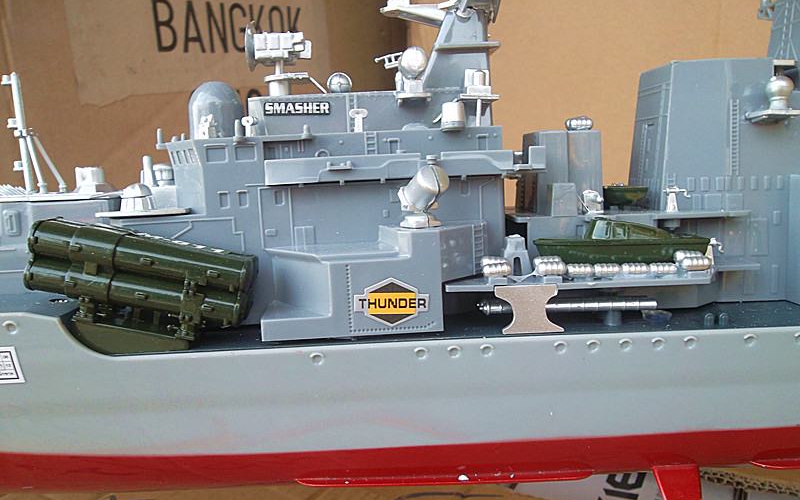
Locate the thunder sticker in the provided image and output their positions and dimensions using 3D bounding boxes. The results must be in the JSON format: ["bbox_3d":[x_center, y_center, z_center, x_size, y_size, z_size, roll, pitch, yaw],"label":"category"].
[{"bbox_3d":[-0.003,0.019,0.230,0.028,0.018,0.001,-1,7,0],"label":"thunder sticker"}]

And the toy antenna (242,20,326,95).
[{"bbox_3d":[-0.049,-0.082,0.268,0.035,0.032,0.021,-3,7,0],"label":"toy antenna"}]

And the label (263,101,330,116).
[{"bbox_3d":[-0.043,-0.059,0.259,0.027,0.005,0.001,-1,7,0],"label":"label"}]

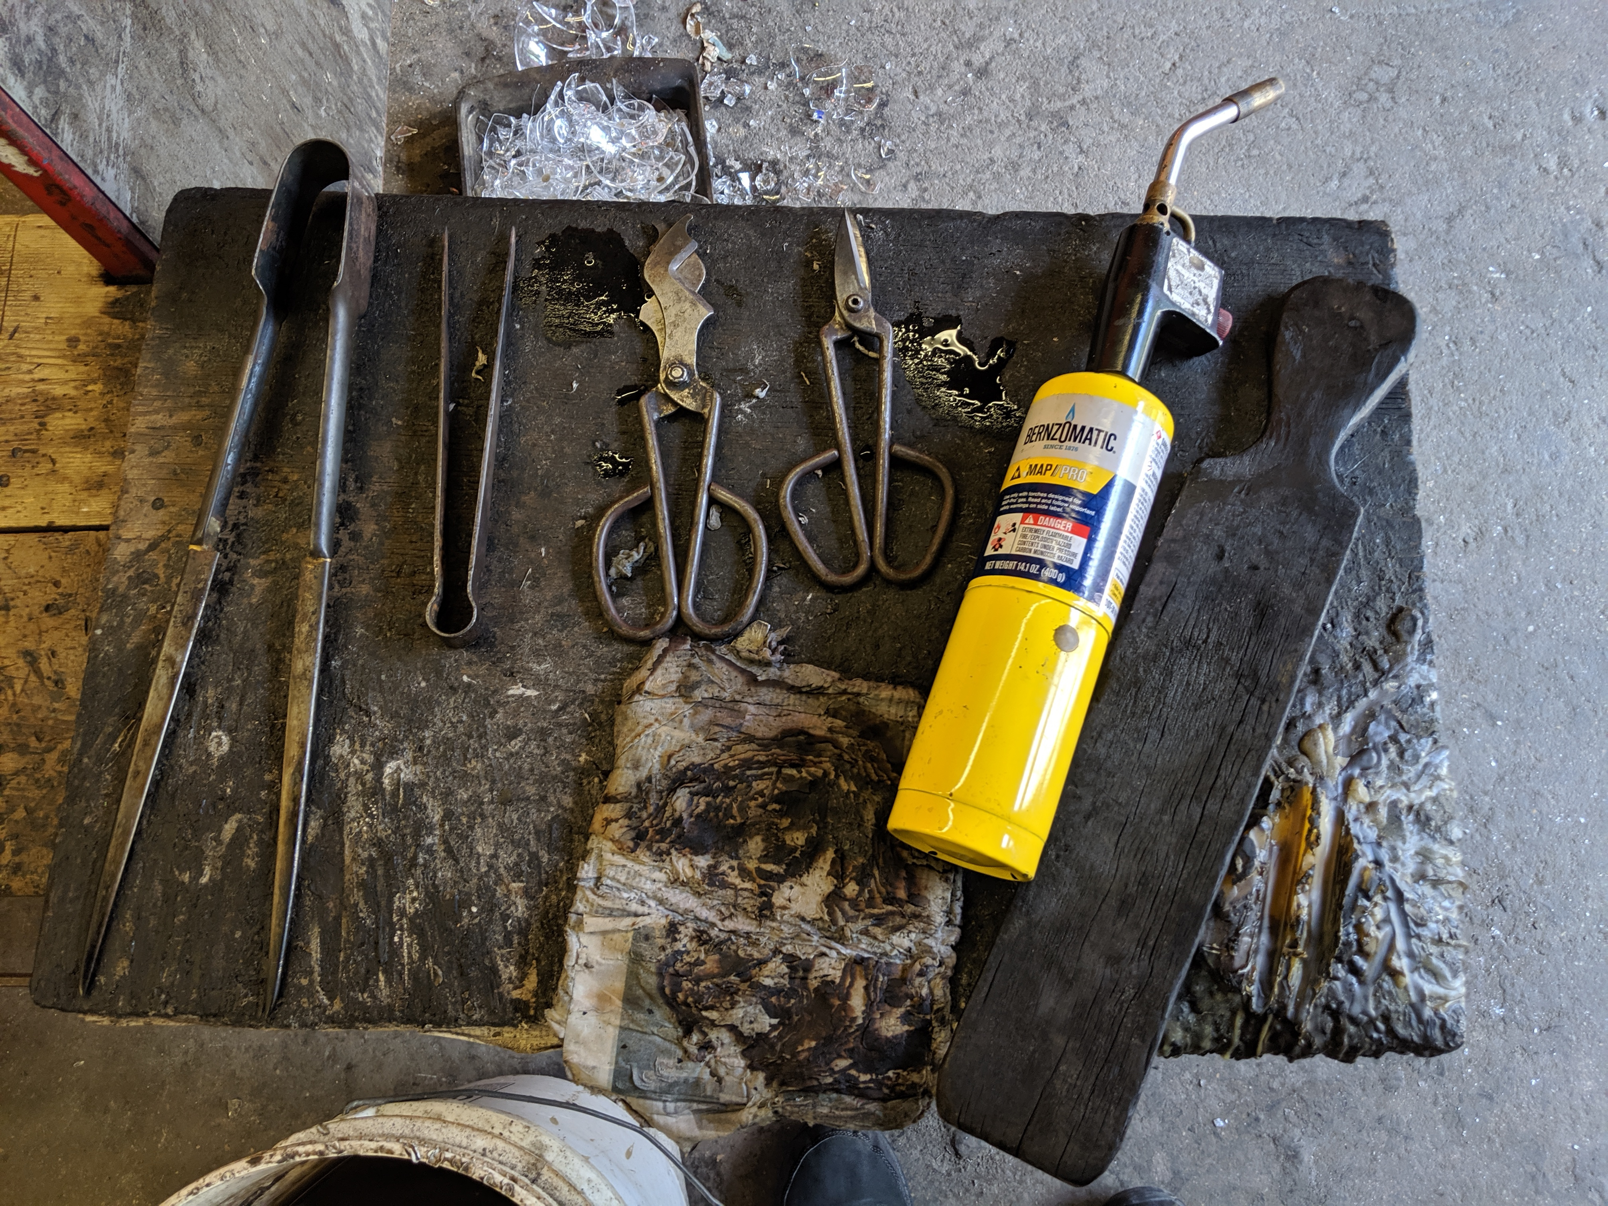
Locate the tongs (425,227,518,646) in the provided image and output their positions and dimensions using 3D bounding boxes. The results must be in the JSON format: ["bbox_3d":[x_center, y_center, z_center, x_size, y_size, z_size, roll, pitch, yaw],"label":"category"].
[{"bbox_3d":[-0.181,-0.095,0.677,0.040,0.018,0.241,0,76,0],"label":"tongs"}]

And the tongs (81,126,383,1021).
[{"bbox_3d":[-0.285,-0.030,0.653,0.101,0.033,0.458,5,76,1],"label":"tongs"}]

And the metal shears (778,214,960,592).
[{"bbox_3d":[0.031,-0.115,0.683,0.093,0.016,0.217,-3,76,-1],"label":"metal shears"}]

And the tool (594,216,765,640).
[{"bbox_3d":[-0.067,-0.099,0.678,0.093,0.018,0.243,-2,76,0],"label":"tool"}]

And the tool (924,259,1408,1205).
[{"bbox_3d":[0.200,0.042,0.643,0.088,0.017,0.484,25,77,6],"label":"tool"}]

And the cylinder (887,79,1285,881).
[{"bbox_3d":[0.158,-0.089,0.646,0.086,0.073,0.458,21,77,-2],"label":"cylinder"}]

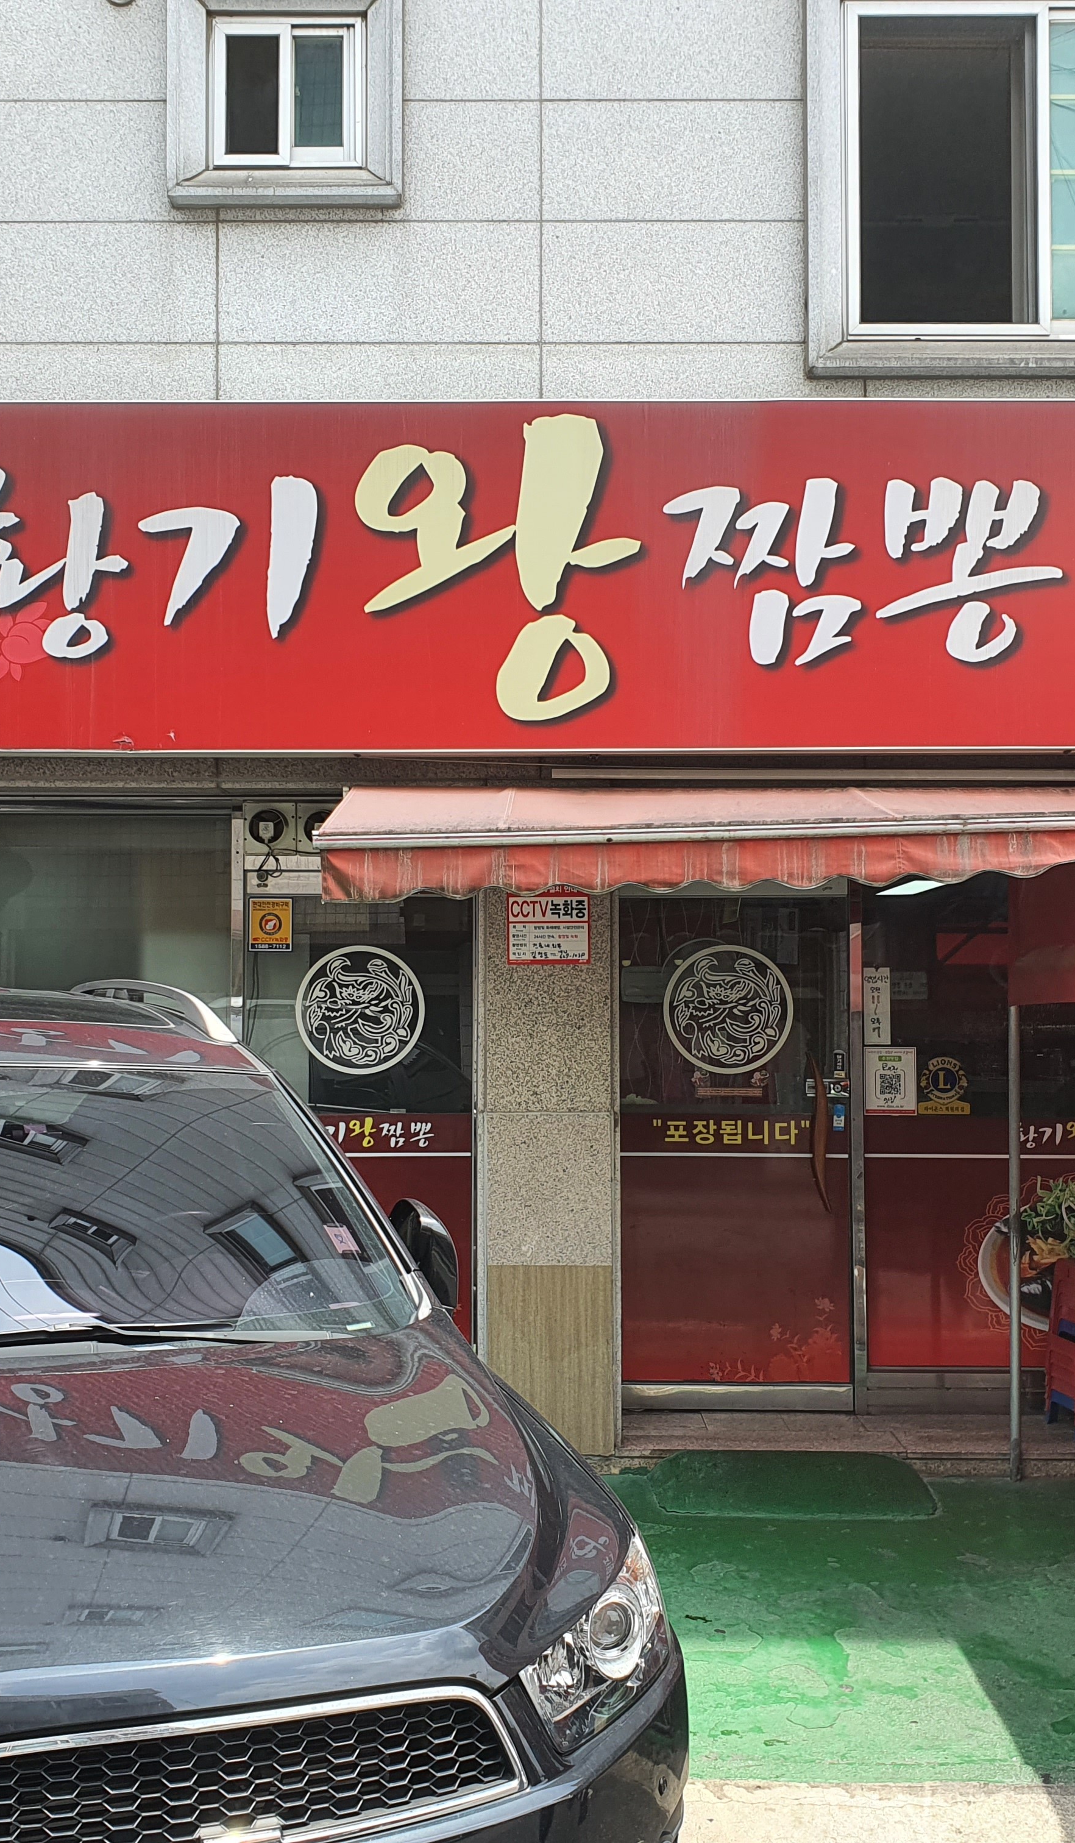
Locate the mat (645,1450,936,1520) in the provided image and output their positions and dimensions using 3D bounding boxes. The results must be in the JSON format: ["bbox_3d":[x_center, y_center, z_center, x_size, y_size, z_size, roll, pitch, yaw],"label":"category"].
[{"bbox_3d":[0.901,2.015,6.573,0.988,0.070,0.511,0,-1,0],"label":"mat"}]

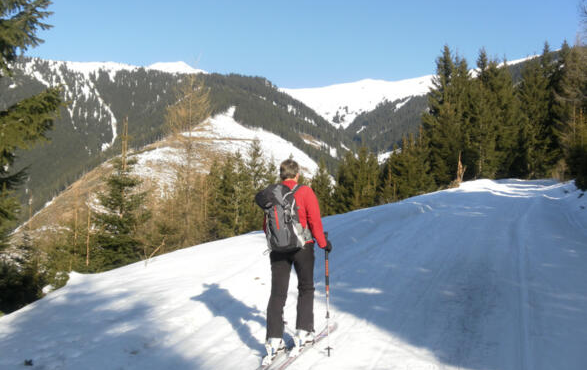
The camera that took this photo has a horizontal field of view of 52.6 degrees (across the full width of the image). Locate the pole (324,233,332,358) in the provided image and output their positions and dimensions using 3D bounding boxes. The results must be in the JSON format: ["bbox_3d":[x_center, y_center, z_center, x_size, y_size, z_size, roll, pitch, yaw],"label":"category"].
[{"bbox_3d":[0.316,1.005,5.470,0.070,1.160,0.075,-2,-3,20],"label":"pole"}]

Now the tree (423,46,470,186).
[{"bbox_3d":[10.313,-4.617,40.000,3.300,9.500,3.300,1,0,14],"label":"tree"}]

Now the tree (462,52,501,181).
[{"bbox_3d":[13.696,-5.036,43.000,2.800,9.500,2.800,1,0,18],"label":"tree"}]

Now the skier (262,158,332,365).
[{"bbox_3d":[0.040,0.655,5.530,0.590,1.800,0.680,1,0,23],"label":"skier"}]

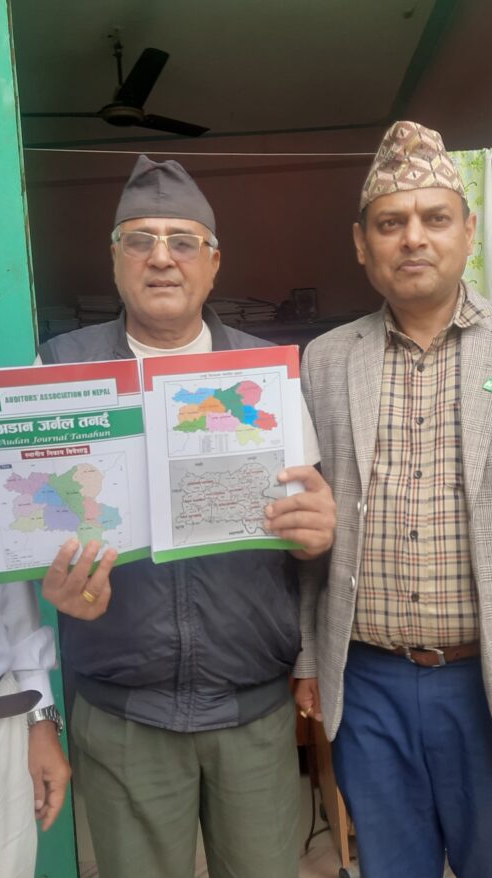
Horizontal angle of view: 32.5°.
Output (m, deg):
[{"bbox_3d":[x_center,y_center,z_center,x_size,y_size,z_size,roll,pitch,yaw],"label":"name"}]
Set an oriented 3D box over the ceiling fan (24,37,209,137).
[{"bbox_3d":[-0.632,-1.631,3.789,1.100,0.410,1.100,-4,4,0],"label":"ceiling fan"}]

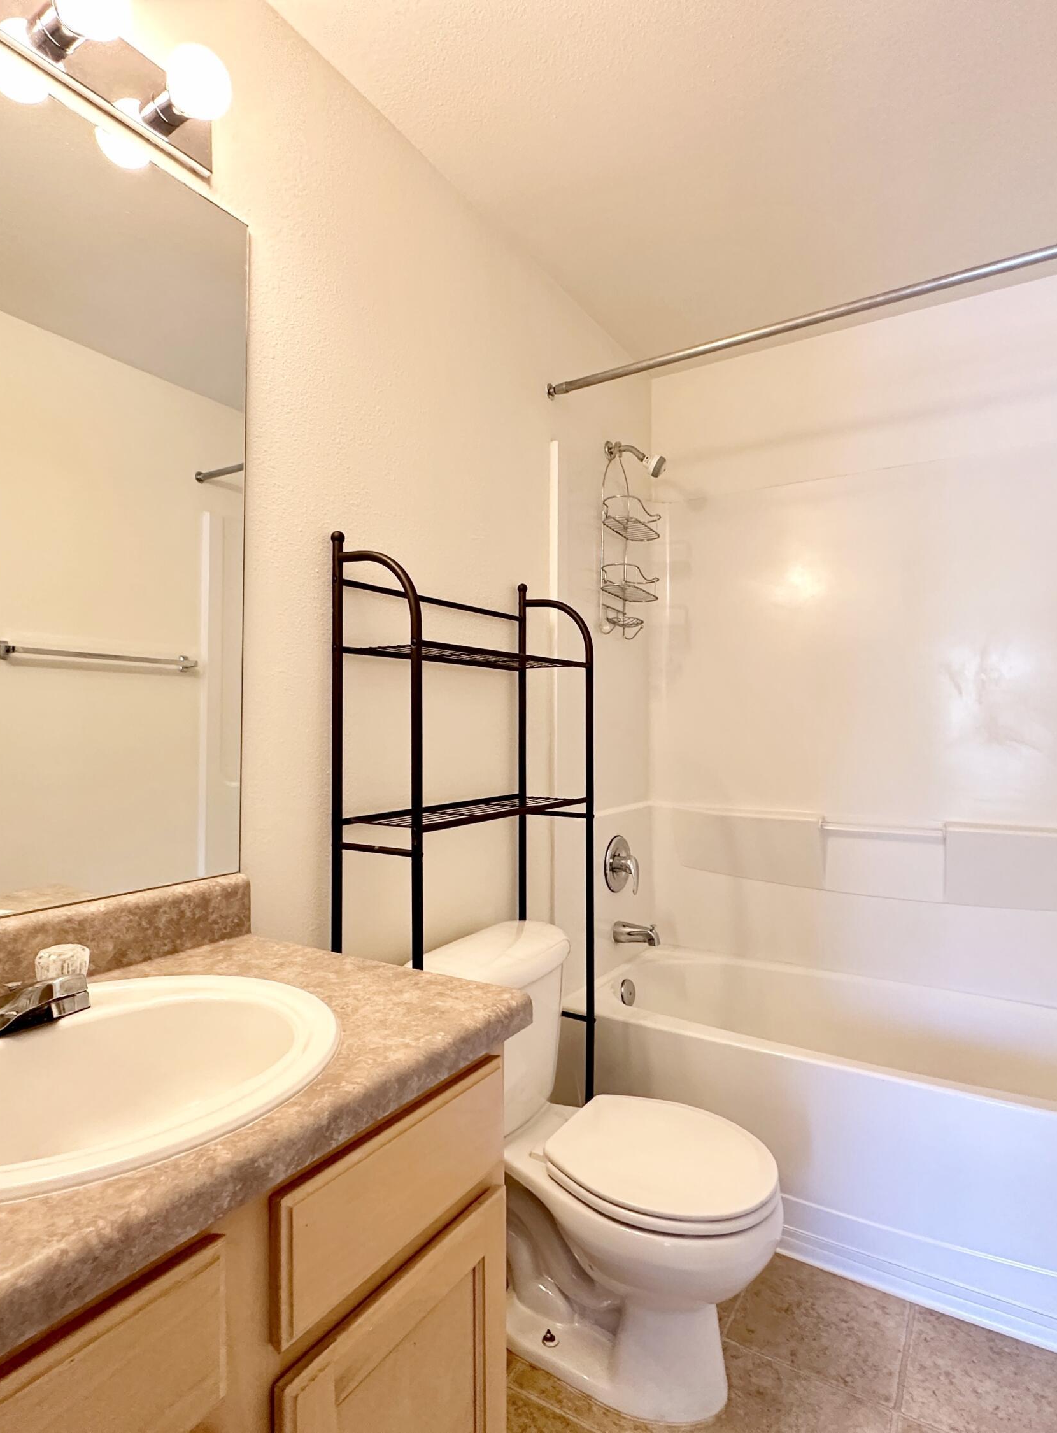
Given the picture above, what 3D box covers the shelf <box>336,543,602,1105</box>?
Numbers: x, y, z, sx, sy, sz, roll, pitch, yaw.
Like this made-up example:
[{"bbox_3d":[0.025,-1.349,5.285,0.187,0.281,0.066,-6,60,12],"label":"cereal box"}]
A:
[{"bbox_3d":[-0.101,0.435,1.585,0.210,1.540,0.636,0,-1,32],"label":"shelf"}]

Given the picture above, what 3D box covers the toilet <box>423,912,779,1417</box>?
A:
[{"bbox_3d":[0.119,0.844,1.450,0.695,0.720,0.450,0,-1,32],"label":"toilet"}]

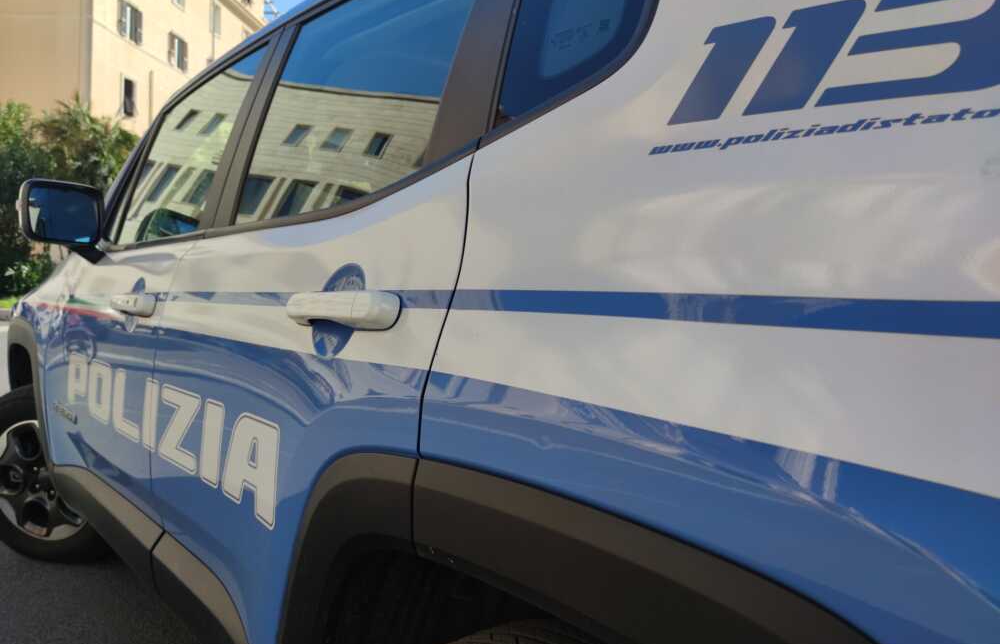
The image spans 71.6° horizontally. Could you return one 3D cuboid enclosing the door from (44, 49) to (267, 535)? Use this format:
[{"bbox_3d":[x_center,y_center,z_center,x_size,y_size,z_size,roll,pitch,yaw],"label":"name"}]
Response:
[{"bbox_3d":[-0.988,-0.083,1.931,0.265,1.160,1.170,1,1,-42],"label":"door"}]

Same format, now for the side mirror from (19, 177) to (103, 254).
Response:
[{"bbox_3d":[-1.317,-0.304,2.084,0.212,0.212,0.130,1,1,-42],"label":"side mirror"}]

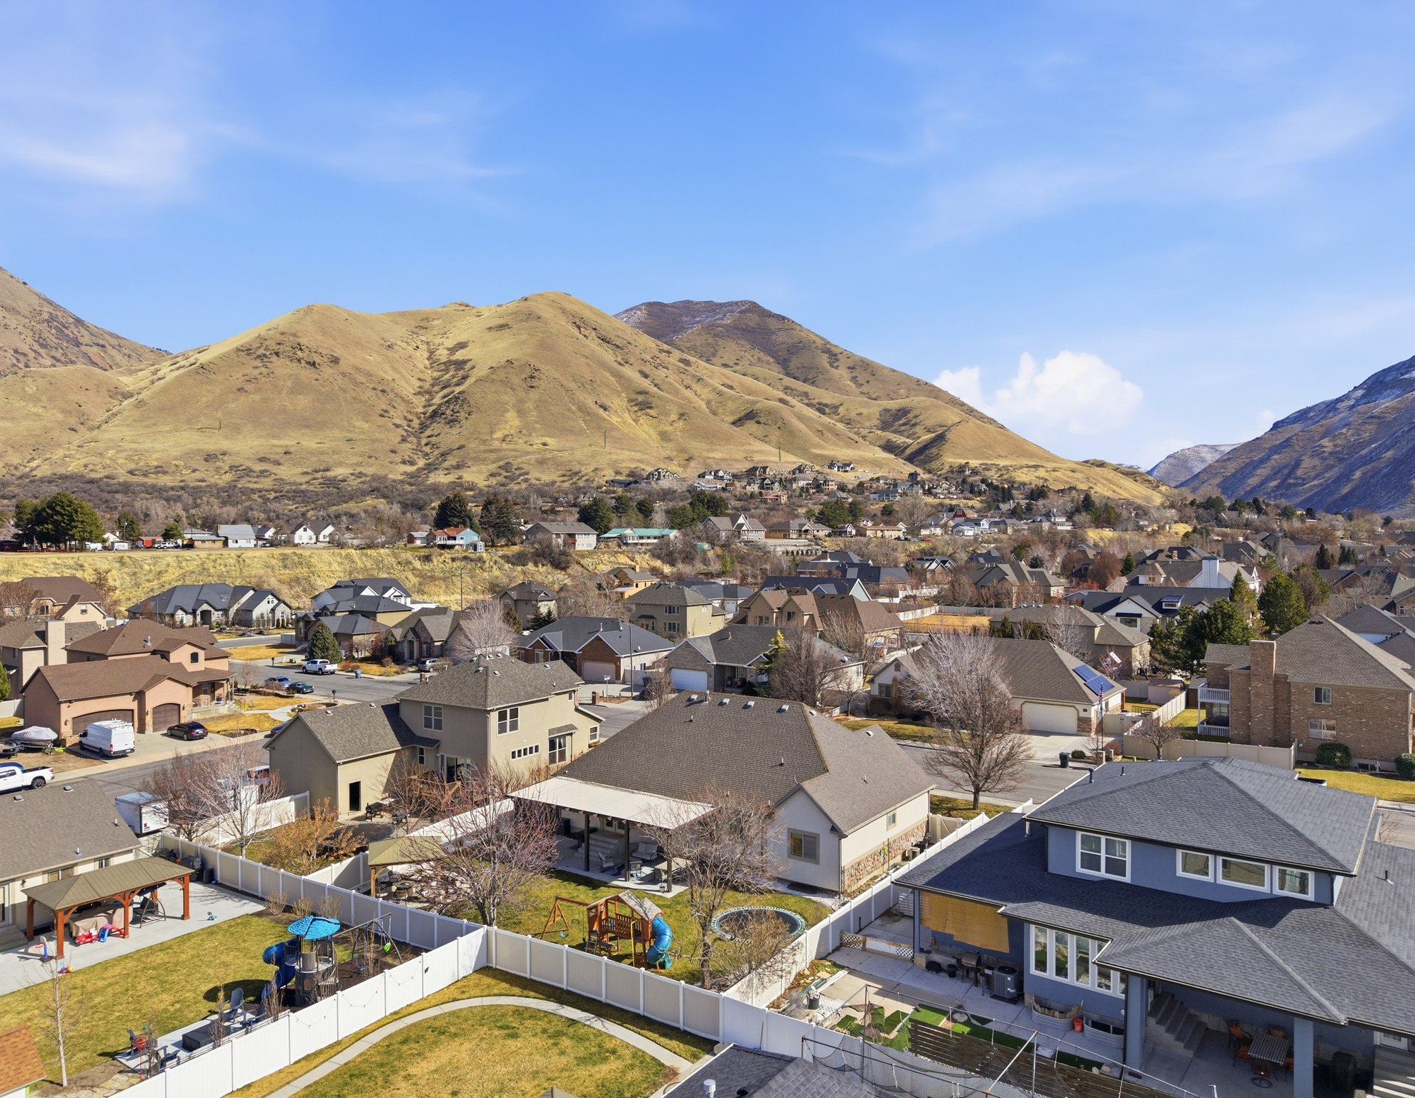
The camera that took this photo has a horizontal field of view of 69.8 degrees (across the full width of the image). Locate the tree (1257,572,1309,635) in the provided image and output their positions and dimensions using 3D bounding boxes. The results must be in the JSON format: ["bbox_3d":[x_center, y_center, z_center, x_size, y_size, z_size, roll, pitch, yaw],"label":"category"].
[{"bbox_3d":[91.339,8.844,161.000,7.400,10.430,7.400,0,1,30],"label":"tree"}]

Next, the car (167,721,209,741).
[{"bbox_3d":[-48.400,16.810,94.400,4.900,1.450,1.870,0,1,37],"label":"car"}]

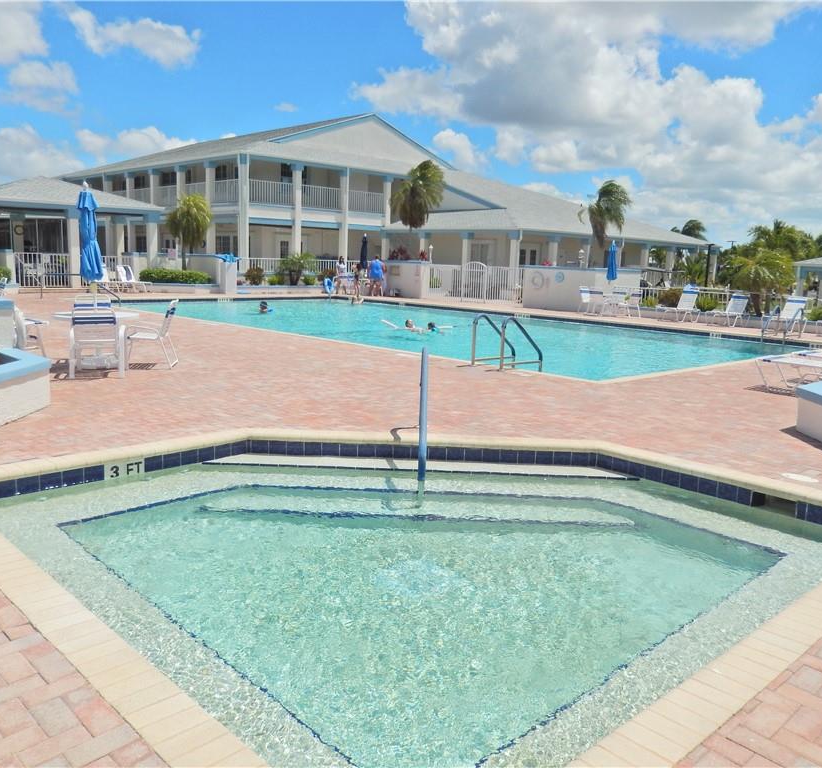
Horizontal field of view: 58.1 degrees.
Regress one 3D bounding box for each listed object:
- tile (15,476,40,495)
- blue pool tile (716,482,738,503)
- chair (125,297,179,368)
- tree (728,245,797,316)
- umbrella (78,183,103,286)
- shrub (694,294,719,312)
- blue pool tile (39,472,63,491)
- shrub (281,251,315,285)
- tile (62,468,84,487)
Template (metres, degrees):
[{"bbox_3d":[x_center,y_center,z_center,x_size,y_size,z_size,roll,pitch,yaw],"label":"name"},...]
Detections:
[{"bbox_3d":[-2.722,0.723,5.264,0.150,0.138,0.012,-7,13,-43],"label":"tile"},{"bbox_3d":[2.406,0.824,5.616,0.012,0.130,0.152,-6,13,-42],"label":"blue pool tile"},{"bbox_3d":[-3.514,-0.701,10.060,0.610,0.890,0.600,0,10,-11],"label":"chair"},{"bbox_3d":[9.965,-2.888,21.020,1.900,2.008,1.900,2,10,0],"label":"tree"},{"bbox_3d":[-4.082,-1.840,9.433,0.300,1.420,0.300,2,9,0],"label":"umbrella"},{"bbox_3d":[9.170,-2.469,22.910,0.700,0.620,0.700,-6,13,-41],"label":"shrub"},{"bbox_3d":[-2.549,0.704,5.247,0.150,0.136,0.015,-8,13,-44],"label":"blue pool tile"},{"bbox_3d":[-4.679,-4.672,30.460,1.500,1.468,1.500,2,10,0],"label":"shrub"},{"bbox_3d":[-2.498,0.695,5.476,0.150,0.138,0.012,-7,13,-43],"label":"tile"}]

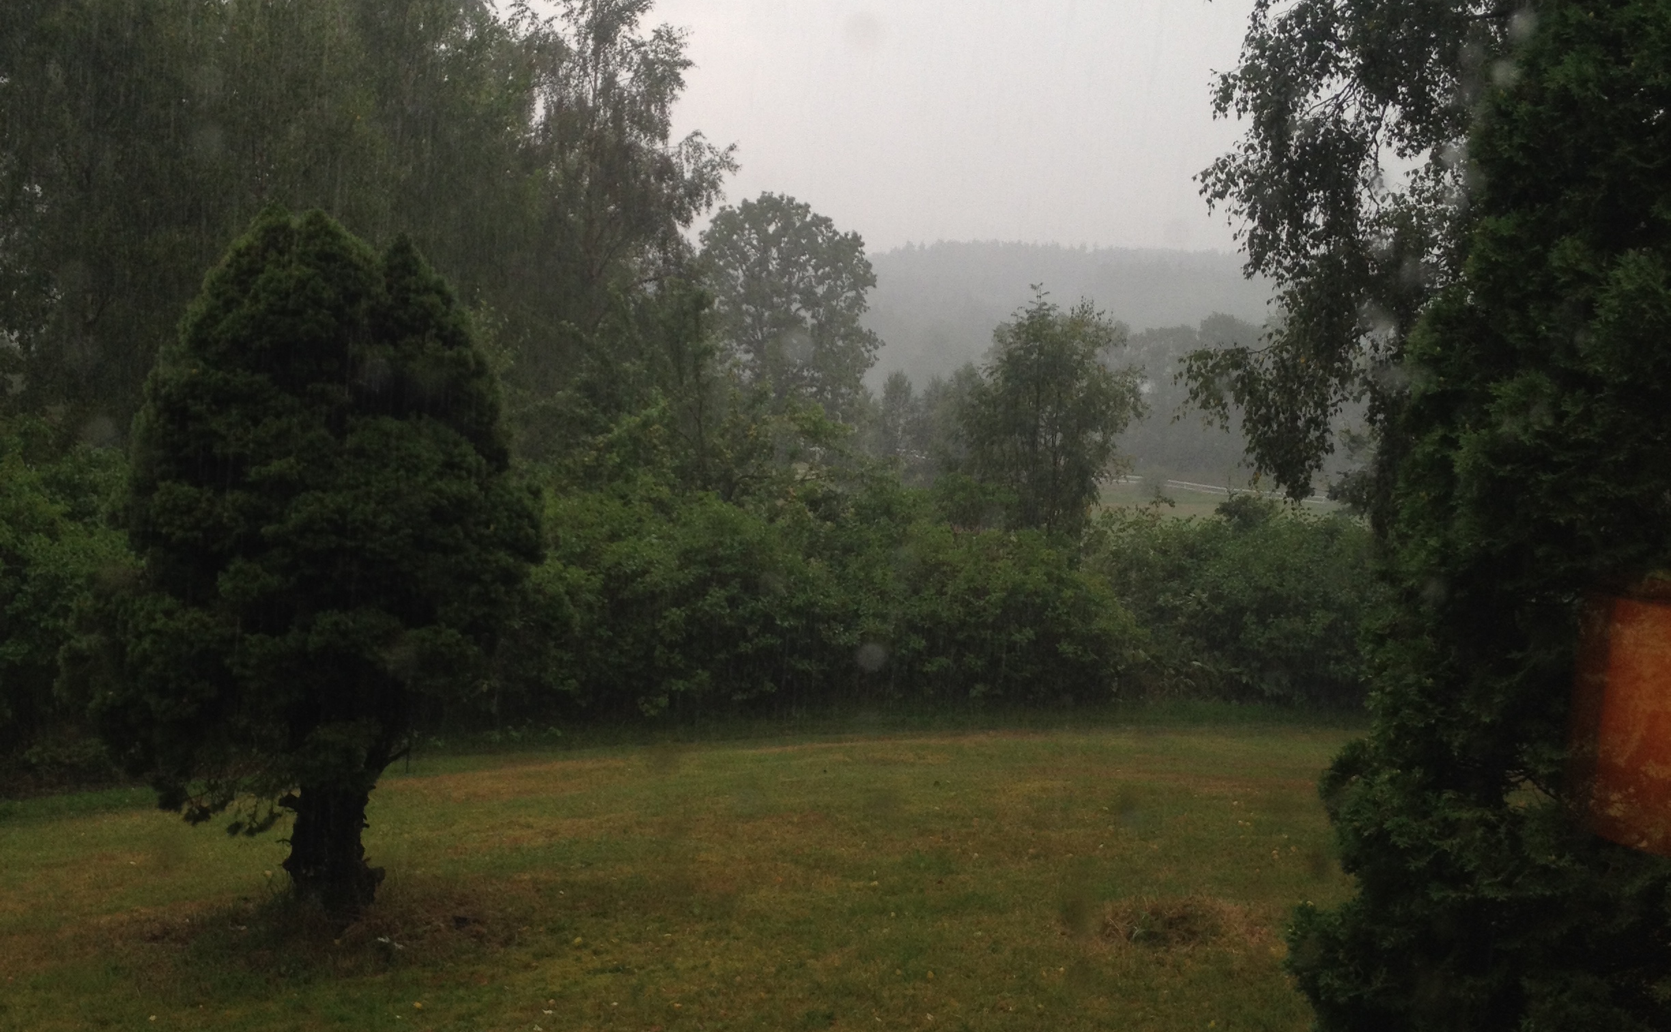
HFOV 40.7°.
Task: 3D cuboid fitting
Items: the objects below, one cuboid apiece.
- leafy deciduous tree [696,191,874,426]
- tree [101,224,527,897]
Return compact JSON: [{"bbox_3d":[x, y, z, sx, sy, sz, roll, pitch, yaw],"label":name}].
[{"bbox_3d":[-2.355,-9.730,115.000,9.400,14.000,9.200,0,2,-1],"label":"leafy deciduous tree"},{"bbox_3d":[-2.763,0.246,12.000,2.350,3.750,2.300,0,2,-13],"label":"tree"}]

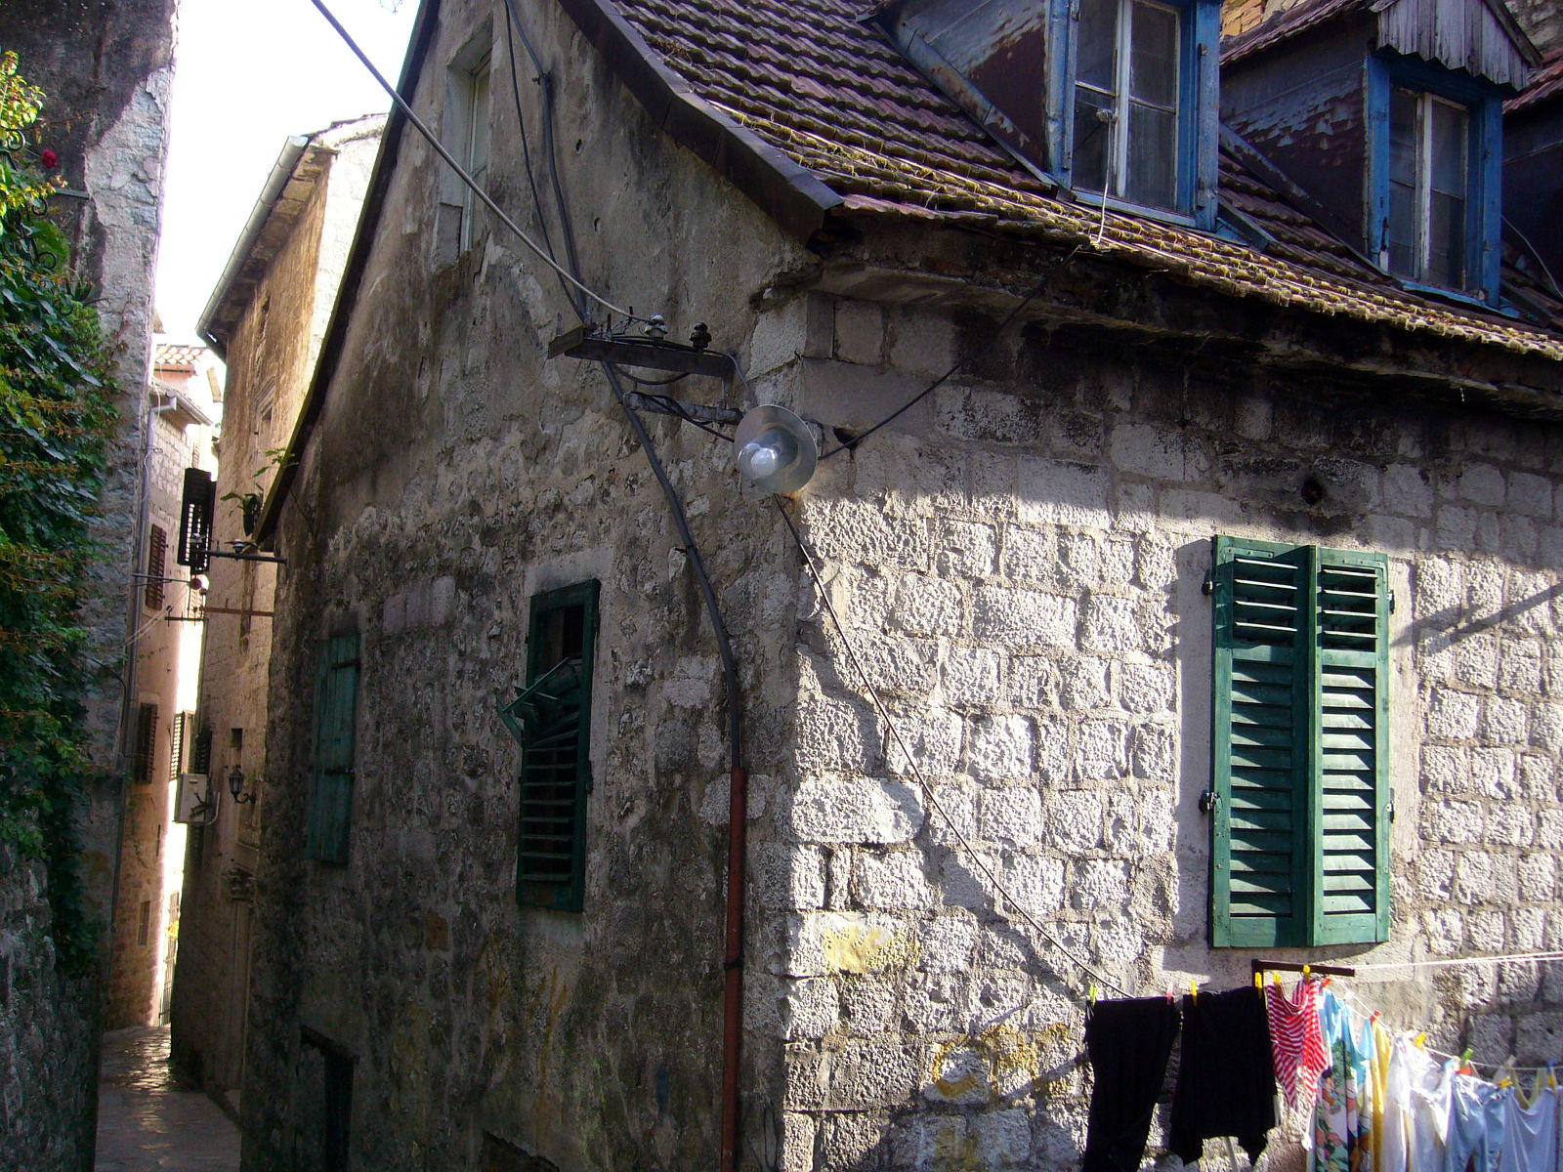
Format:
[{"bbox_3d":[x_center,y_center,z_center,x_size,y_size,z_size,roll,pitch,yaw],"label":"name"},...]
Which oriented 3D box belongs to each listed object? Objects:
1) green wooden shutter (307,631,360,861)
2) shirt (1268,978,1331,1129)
[{"bbox_3d":[-2.776,0.992,9.701,0.060,1.370,0.850,7,-8,-32],"label":"green wooden shutter"},{"bbox_3d":[1.847,1.640,5.638,0.240,0.470,0.070,3,-7,-6],"label":"shirt"}]

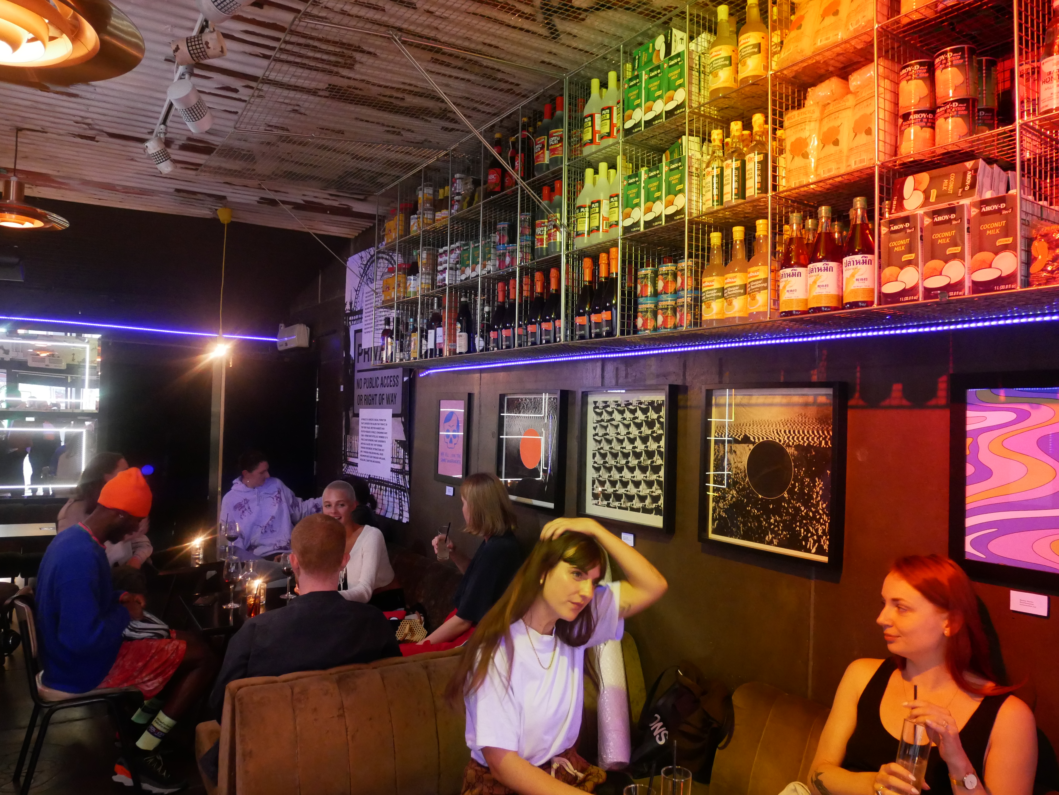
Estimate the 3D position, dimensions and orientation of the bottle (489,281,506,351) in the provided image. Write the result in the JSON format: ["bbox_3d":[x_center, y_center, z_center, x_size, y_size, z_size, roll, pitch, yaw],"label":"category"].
[{"bbox_3d":[-0.124,-0.353,3.236,0.088,0.312,0.088,2,-1,-34],"label":"bottle"}]

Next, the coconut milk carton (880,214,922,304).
[{"bbox_3d":[0.881,-0.315,1.708,0.060,0.199,0.089,2,-2,-35],"label":"coconut milk carton"}]

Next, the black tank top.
[{"bbox_3d":[0.855,0.825,1.580,0.330,0.460,0.230,0,-2,36],"label":"black tank top"}]

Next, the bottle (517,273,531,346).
[{"bbox_3d":[-0.014,-0.346,3.007,0.088,0.302,0.088,1,-1,0],"label":"bottle"}]

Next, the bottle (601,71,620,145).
[{"bbox_3d":[0.293,-1.005,2.599,0.080,0.295,0.080,1,-1,0],"label":"bottle"}]

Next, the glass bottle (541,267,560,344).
[{"bbox_3d":[0.098,-0.353,2.859,0.087,0.306,0.087,2,-2,-34],"label":"glass bottle"}]

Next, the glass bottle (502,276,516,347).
[{"bbox_3d":[-0.071,-0.354,3.149,0.088,0.312,0.088,1,-1,0],"label":"glass bottle"}]

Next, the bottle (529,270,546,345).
[{"bbox_3d":[0.041,-0.352,2.942,0.087,0.306,0.087,1,-1,0],"label":"bottle"}]

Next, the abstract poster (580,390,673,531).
[{"bbox_3d":[0.382,0.230,2.951,0.050,0.550,0.535,2,-2,-34],"label":"abstract poster"}]

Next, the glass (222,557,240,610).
[{"bbox_3d":[-1.255,0.783,3.100,0.074,0.206,0.074,2,-2,-35],"label":"glass"}]

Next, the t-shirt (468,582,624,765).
[{"bbox_3d":[0.035,0.673,1.790,0.440,0.420,0.270,2,-2,-34],"label":"t-shirt"}]

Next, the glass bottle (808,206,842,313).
[{"bbox_3d":[0.754,-0.350,1.874,0.080,0.280,0.080,2,-2,-34],"label":"glass bottle"}]

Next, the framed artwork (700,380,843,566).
[{"bbox_3d":[0.771,0.229,2.380,0.050,0.543,0.530,2,-2,-34],"label":"framed artwork"}]

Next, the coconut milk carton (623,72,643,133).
[{"bbox_3d":[0.368,-0.961,2.435,0.060,0.196,0.089,2,-1,-34],"label":"coconut milk carton"}]

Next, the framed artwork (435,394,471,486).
[{"bbox_3d":[-0.425,0.225,4.101,0.030,0.502,0.367,2,-2,-34],"label":"framed artwork"}]

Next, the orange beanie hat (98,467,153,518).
[{"bbox_3d":[-1.685,0.391,3.100,0.205,0.180,0.180,23,-13,-32],"label":"orange beanie hat"}]

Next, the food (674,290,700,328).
[{"bbox_3d":[0.505,-0.263,2.336,0.076,0.112,0.076,2,-1,-34],"label":"food"}]

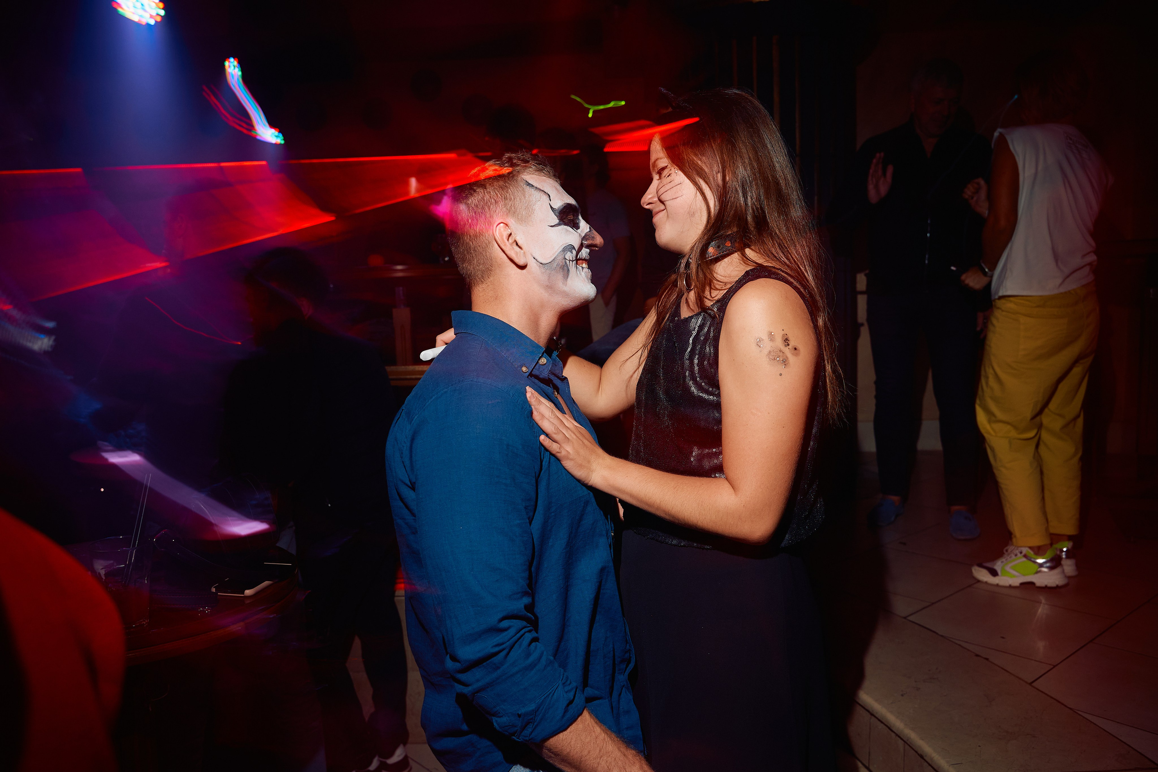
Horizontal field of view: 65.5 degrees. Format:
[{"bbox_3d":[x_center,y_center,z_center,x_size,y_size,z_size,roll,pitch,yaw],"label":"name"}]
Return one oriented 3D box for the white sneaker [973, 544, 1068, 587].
[{"bbox_3d":[1.418,0.572,2.896,0.280,0.120,0.105,-1,6,12],"label":"white sneaker"}]

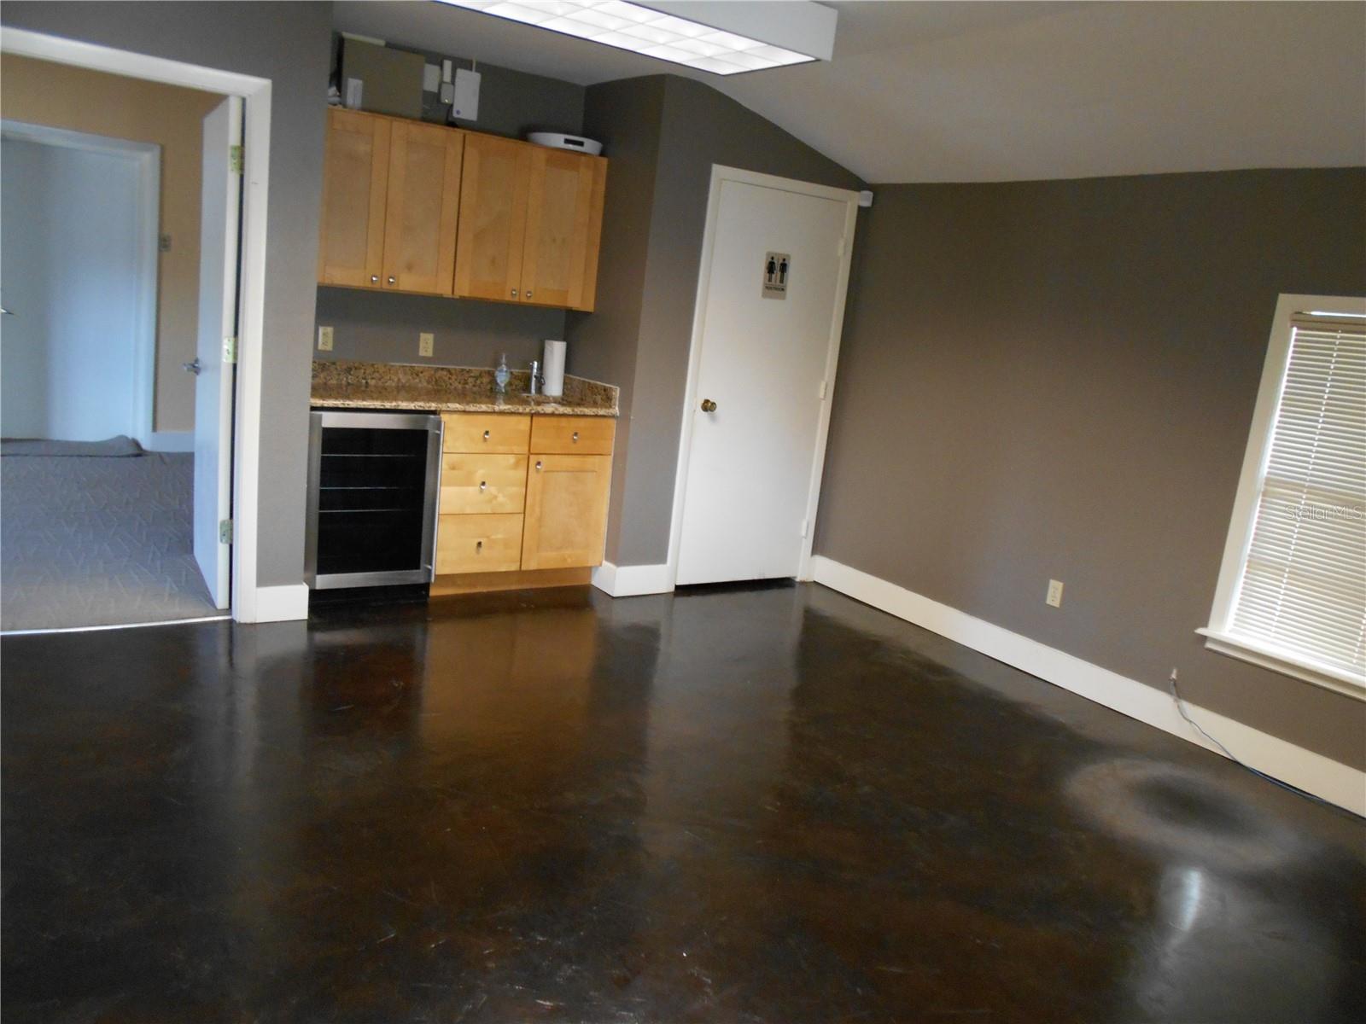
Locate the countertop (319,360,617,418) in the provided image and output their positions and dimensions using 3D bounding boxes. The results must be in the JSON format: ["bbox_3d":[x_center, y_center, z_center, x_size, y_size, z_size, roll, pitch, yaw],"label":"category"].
[{"bbox_3d":[-1.118,-0.596,4.940,1.502,0.140,0.633,-1,14,-33],"label":"countertop"}]

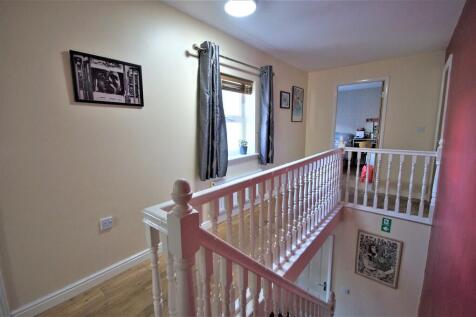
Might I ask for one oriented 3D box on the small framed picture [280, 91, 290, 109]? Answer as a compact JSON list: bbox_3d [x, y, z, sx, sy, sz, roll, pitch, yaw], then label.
[{"bbox_3d":[0.834,-1.022,3.491,0.025,0.275,0.310,7,12,41],"label":"small framed picture"}]

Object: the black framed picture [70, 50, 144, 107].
[{"bbox_3d":[-0.968,-0.581,1.520,0.025,0.335,0.465,7,12,41],"label":"black framed picture"}]

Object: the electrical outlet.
[{"bbox_3d":[-1.051,0.526,1.584,0.014,0.092,0.088,7,12,41],"label":"electrical outlet"}]

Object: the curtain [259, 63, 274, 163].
[{"bbox_3d":[0.409,-0.590,2.867,0.120,1.370,0.230,7,12,41],"label":"curtain"}]

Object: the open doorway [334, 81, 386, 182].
[{"bbox_3d":[2.227,-0.394,3.711,0.790,1.965,0.130,7,12,41],"label":"open doorway"}]

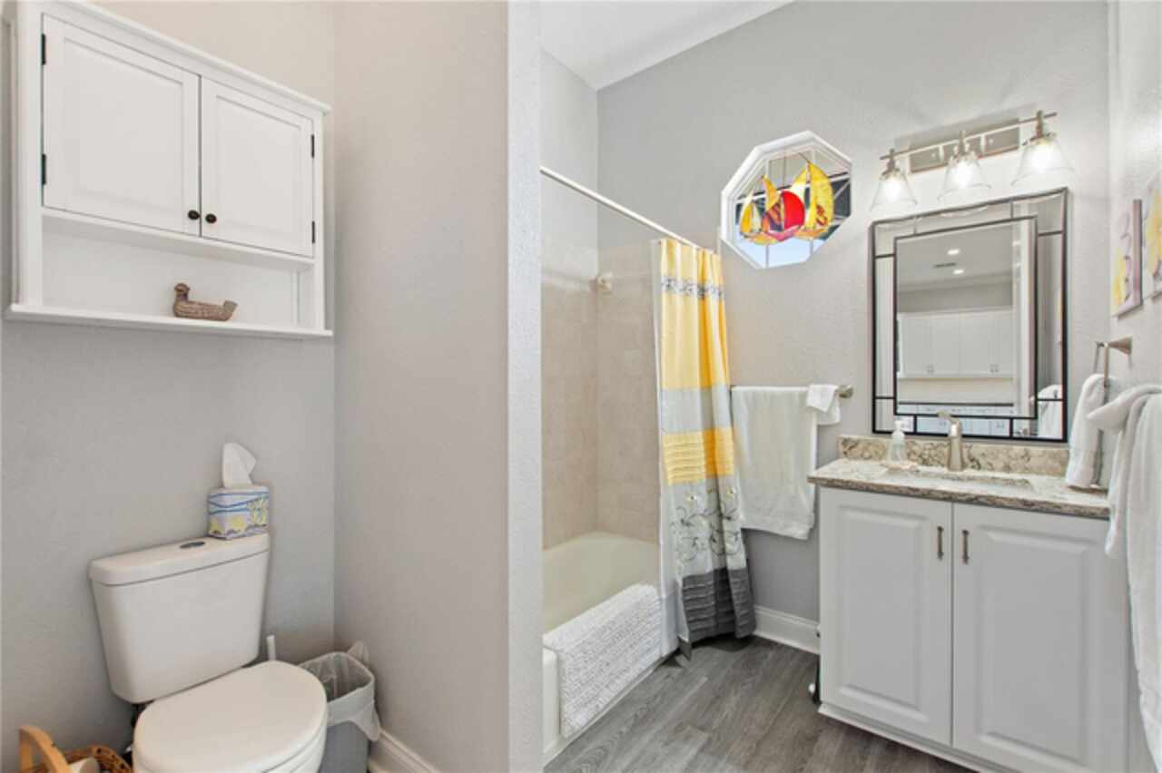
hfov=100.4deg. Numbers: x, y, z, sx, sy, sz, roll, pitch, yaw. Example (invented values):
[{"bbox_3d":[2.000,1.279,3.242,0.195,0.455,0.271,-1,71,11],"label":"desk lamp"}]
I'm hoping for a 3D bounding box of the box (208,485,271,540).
[{"bbox_3d":[-1.024,0.380,1.464,0.118,0.130,0.112,0,1,38],"label":"box"}]

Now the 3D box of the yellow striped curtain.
[{"bbox_3d":[0.602,0.253,2.243,0.250,1.840,0.530,0,1,38],"label":"yellow striped curtain"}]

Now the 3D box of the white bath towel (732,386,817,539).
[{"bbox_3d":[0.898,0.337,2.271,0.400,0.690,0.080,0,1,38],"label":"white bath towel"}]

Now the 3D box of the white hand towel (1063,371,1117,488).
[{"bbox_3d":[1.593,0.142,1.508,0.100,0.355,0.180,0,1,38],"label":"white hand towel"}]

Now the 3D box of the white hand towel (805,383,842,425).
[{"bbox_3d":[1.074,0.078,2.129,0.140,0.185,0.080,0,1,38],"label":"white hand towel"}]

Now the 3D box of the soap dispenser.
[{"bbox_3d":[1.246,0.224,1.912,0.075,0.180,0.070,0,1,19],"label":"soap dispenser"}]

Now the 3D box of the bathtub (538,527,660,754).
[{"bbox_3d":[-0.076,1.046,2.196,0.720,0.370,1.470,0,1,38],"label":"bathtub"}]

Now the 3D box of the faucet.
[{"bbox_3d":[1.367,0.205,1.784,0.075,0.220,0.130,0,1,38],"label":"faucet"}]

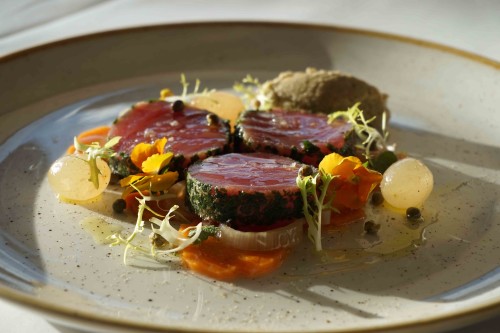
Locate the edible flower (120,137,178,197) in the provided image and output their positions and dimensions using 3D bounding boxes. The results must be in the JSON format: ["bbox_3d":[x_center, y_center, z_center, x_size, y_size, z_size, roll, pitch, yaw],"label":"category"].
[{"bbox_3d":[-0.038,0.000,0.393,0.020,0.019,0.017,20,32,35],"label":"edible flower"}]

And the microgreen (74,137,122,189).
[{"bbox_3d":[-0.058,-0.002,0.394,0.018,0.018,0.013,1,25,0],"label":"microgreen"}]

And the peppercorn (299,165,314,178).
[{"bbox_3d":[0.021,0.002,0.380,0.005,0.005,0.005,1,25,0],"label":"peppercorn"}]

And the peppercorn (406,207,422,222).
[{"bbox_3d":[0.060,0.018,0.382,0.006,0.005,0.006,1,25,0],"label":"peppercorn"}]

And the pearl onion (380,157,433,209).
[{"bbox_3d":[0.061,0.006,0.403,0.019,0.019,0.019,1,25,0],"label":"pearl onion"}]

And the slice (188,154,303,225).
[{"bbox_3d":[-0.001,0.008,0.383,0.044,0.012,0.043,1,22,0],"label":"slice"}]

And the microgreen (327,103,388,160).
[{"bbox_3d":[0.043,-0.014,0.419,0.025,0.021,0.016,1,25,0],"label":"microgreen"}]

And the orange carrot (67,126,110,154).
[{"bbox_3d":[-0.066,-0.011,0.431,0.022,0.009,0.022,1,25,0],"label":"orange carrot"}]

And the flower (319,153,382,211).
[{"bbox_3d":[0.039,0.006,0.396,0.024,0.021,0.014,-4,25,-10],"label":"flower"}]

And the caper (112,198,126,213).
[{"bbox_3d":[-0.050,0.015,0.397,0.005,0.005,0.005,1,25,0],"label":"caper"}]

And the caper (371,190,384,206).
[{"bbox_3d":[0.048,0.012,0.394,0.005,0.005,0.005,1,25,0],"label":"caper"}]

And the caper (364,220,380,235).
[{"bbox_3d":[0.044,0.022,0.373,0.006,0.005,0.006,1,25,0],"label":"caper"}]

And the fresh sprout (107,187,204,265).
[{"bbox_3d":[-0.033,0.020,0.359,0.034,0.019,0.026,1,25,0],"label":"fresh sprout"}]

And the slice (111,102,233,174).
[{"bbox_3d":[-0.032,-0.009,0.416,0.049,0.011,0.047,-2,34,1],"label":"slice"}]

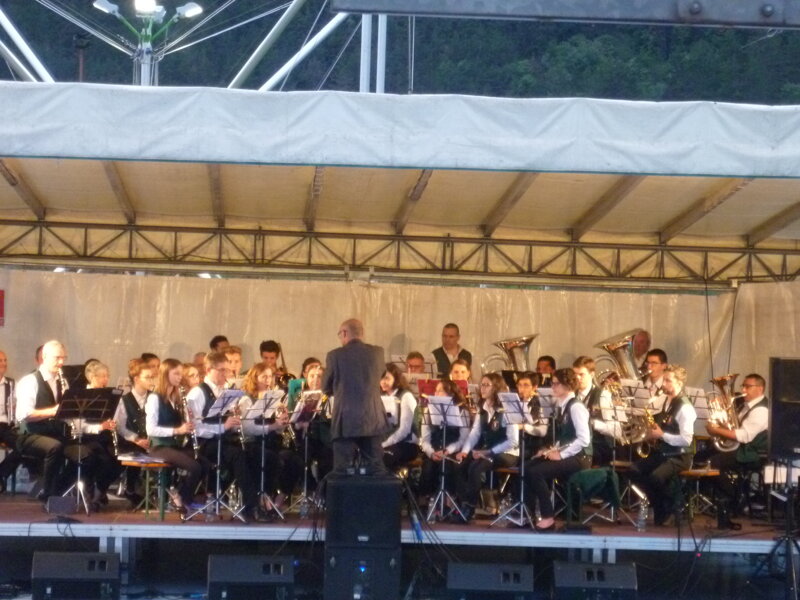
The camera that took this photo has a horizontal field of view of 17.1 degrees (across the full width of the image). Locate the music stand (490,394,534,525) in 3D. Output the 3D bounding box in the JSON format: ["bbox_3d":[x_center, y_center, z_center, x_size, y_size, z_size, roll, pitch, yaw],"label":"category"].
[{"bbox_3d":[0.977,1.324,22.100,0.450,1.110,0.380,2,0,37],"label":"music stand"}]

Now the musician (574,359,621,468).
[{"bbox_3d":[1.758,1.213,23.900,0.500,1.370,0.700,2,0,43],"label":"musician"}]

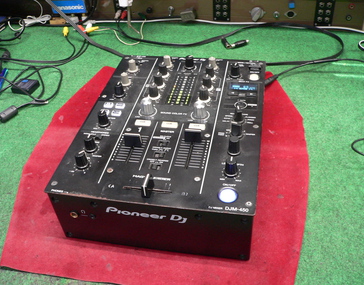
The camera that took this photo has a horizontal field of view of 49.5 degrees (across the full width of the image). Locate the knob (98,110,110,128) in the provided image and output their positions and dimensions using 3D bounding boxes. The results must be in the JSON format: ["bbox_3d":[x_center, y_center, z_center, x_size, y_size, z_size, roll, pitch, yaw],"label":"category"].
[{"bbox_3d":[-0.101,-0.030,0.512,0.015,0.018,0.015,-3,42,2],"label":"knob"}]

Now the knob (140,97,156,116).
[{"bbox_3d":[-0.048,-0.052,0.557,0.018,0.019,0.018,5,42,10],"label":"knob"}]

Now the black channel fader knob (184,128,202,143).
[{"bbox_3d":[0.015,-0.009,0.479,0.020,0.015,0.010,5,42,10],"label":"black channel fader knob"}]

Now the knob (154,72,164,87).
[{"bbox_3d":[-0.034,-0.090,0.574,0.015,0.018,0.015,-3,42,2],"label":"knob"}]

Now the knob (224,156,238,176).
[{"bbox_3d":[0.054,0.027,0.433,0.016,0.018,0.016,5,42,10],"label":"knob"}]

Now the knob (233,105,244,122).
[{"bbox_3d":[0.073,-0.037,0.503,0.016,0.017,0.016,-7,41,-3],"label":"knob"}]

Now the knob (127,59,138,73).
[{"bbox_3d":[-0.077,-0.120,0.613,0.016,0.016,0.016,5,42,10],"label":"knob"}]

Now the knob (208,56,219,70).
[{"bbox_3d":[0.047,-0.122,0.605,0.016,0.016,0.016,5,42,10],"label":"knob"}]

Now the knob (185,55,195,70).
[{"bbox_3d":[0.012,-0.121,0.605,0.015,0.018,0.015,-3,42,2],"label":"knob"}]

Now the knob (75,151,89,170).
[{"bbox_3d":[-0.116,0.021,0.457,0.015,0.017,0.015,-3,42,2],"label":"knob"}]

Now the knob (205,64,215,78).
[{"bbox_3d":[0.042,-0.102,0.580,0.015,0.018,0.015,-3,42,2],"label":"knob"}]

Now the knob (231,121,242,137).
[{"bbox_3d":[0.070,-0.017,0.510,0.017,0.017,0.017,5,42,10],"label":"knob"}]

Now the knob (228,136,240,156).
[{"bbox_3d":[0.061,0.004,0.459,0.016,0.017,0.016,5,42,10],"label":"knob"}]

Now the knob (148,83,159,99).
[{"bbox_3d":[-0.042,-0.076,0.585,0.017,0.019,0.017,5,42,10],"label":"knob"}]

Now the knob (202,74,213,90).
[{"bbox_3d":[0.038,-0.091,0.595,0.018,0.019,0.018,5,42,10],"label":"knob"}]

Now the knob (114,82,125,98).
[{"bbox_3d":[-0.090,-0.075,0.562,0.016,0.017,0.016,-3,41,2],"label":"knob"}]

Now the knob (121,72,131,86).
[{"bbox_3d":[-0.089,-0.100,0.618,0.017,0.017,0.017,5,42,10],"label":"knob"}]

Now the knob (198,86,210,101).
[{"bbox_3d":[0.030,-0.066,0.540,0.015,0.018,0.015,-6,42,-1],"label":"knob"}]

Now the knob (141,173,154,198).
[{"bbox_3d":[-0.036,0.046,0.422,0.010,0.015,0.021,5,42,10],"label":"knob"}]

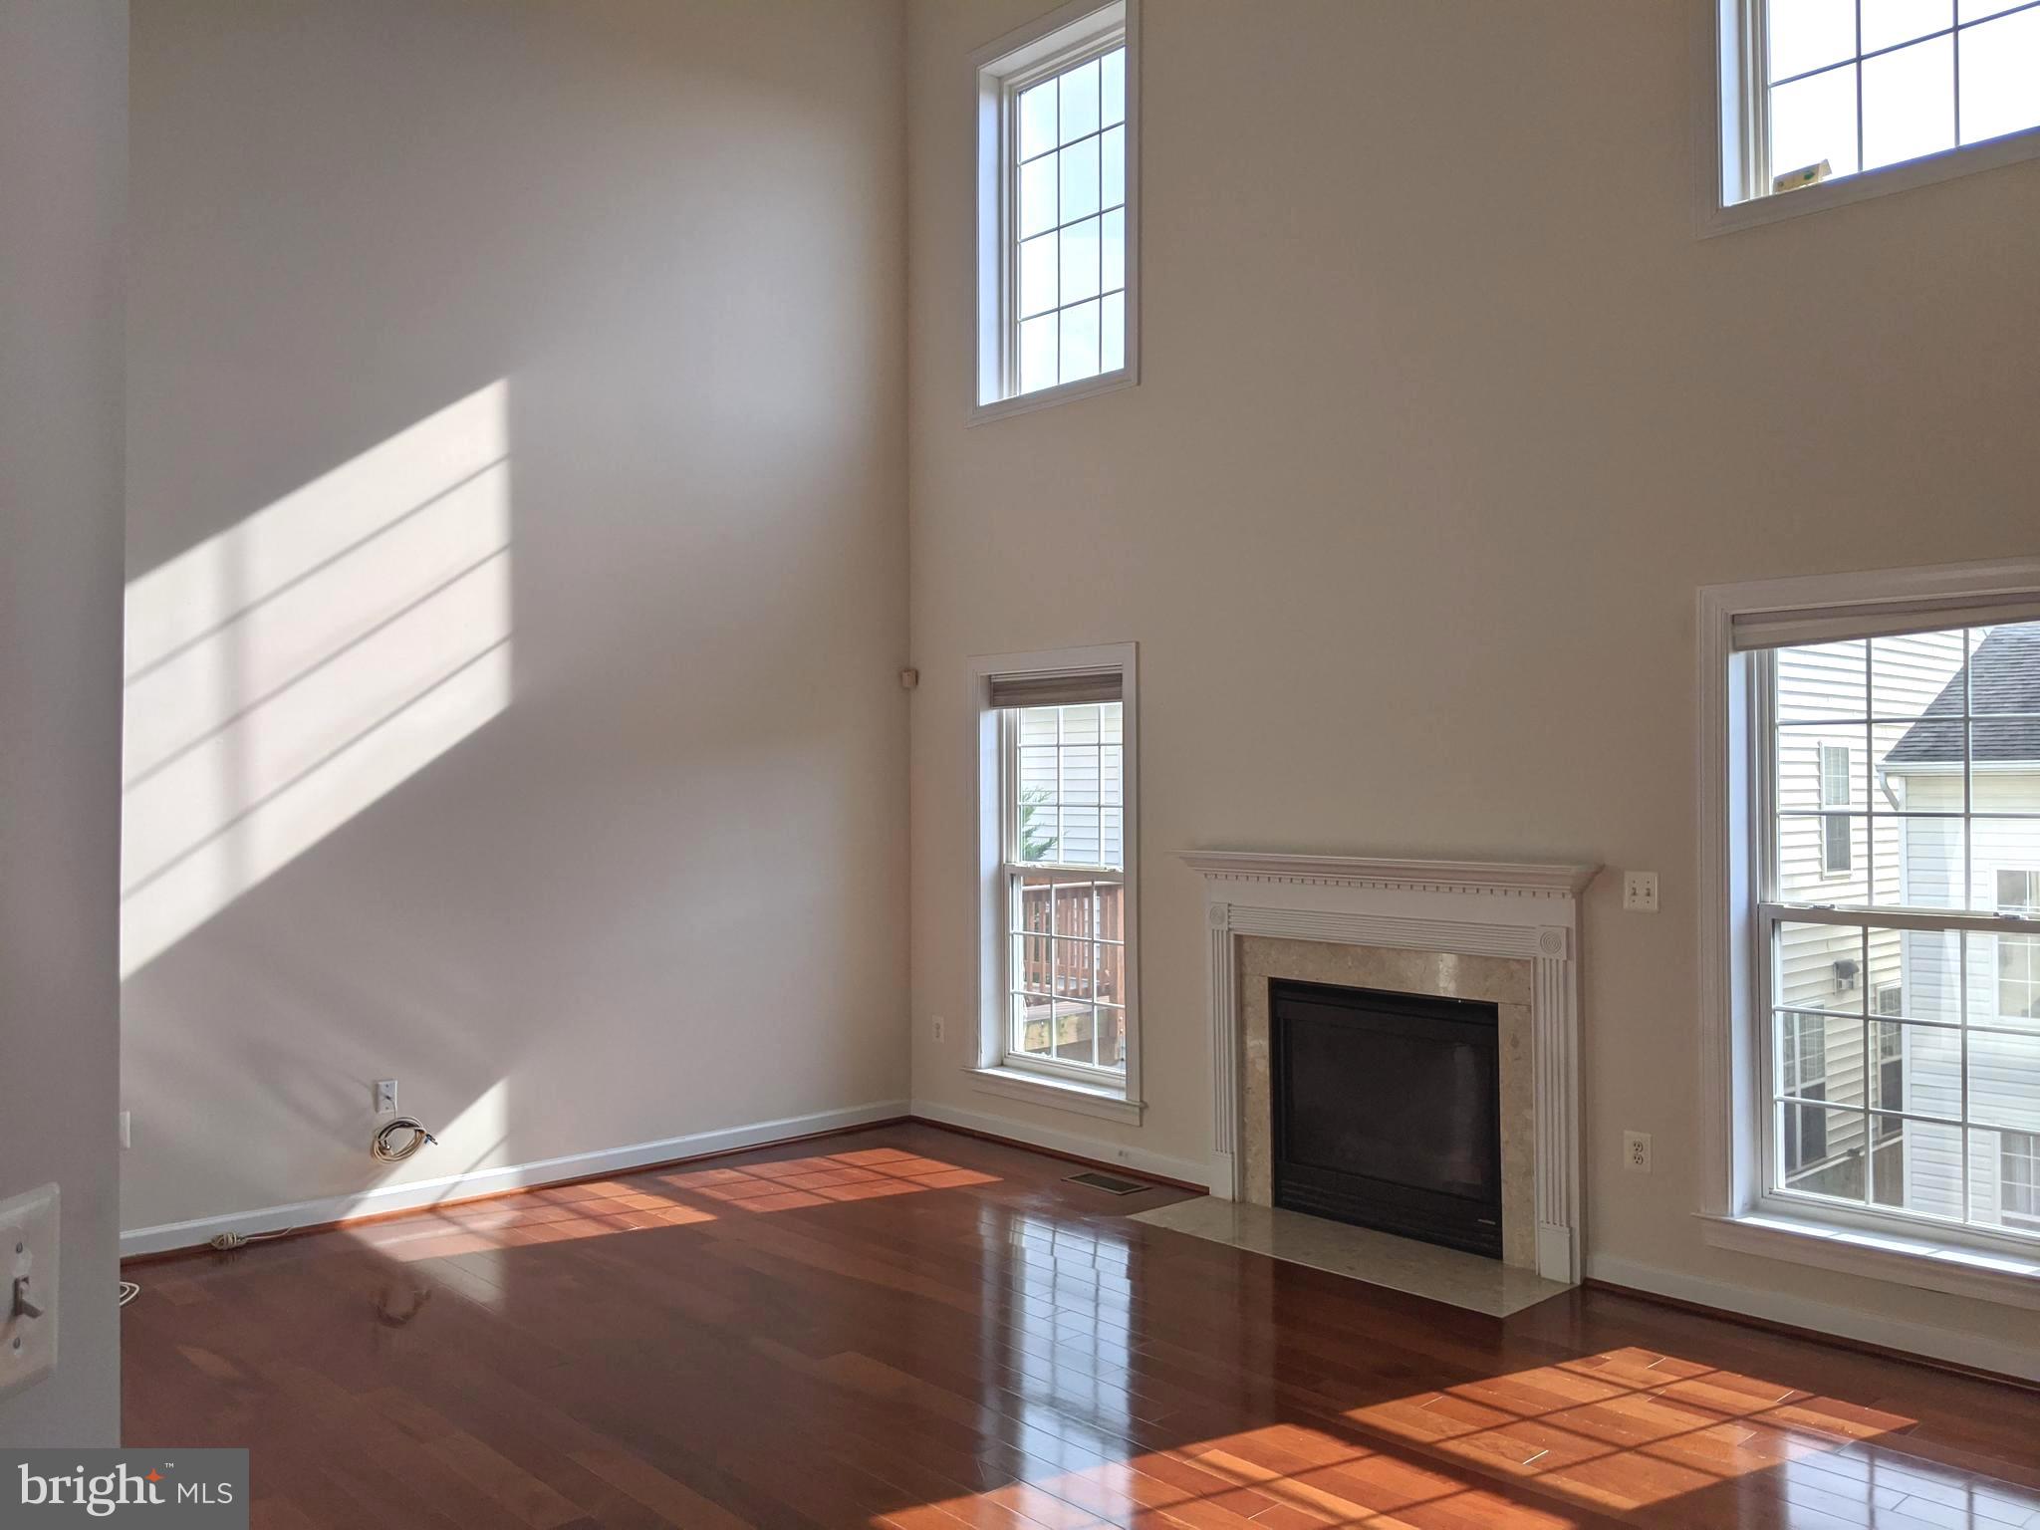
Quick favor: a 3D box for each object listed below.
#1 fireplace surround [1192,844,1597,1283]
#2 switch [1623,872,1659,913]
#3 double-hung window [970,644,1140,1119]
[{"bbox_3d":[1.192,0.963,5.428,0.165,1.296,1.618,1,-1,-43],"label":"fireplace surround"},{"bbox_3d":[1.878,0.386,4.817,0.015,0.116,0.114,1,-1,-43],"label":"switch"},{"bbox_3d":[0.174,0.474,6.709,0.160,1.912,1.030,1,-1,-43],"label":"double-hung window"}]

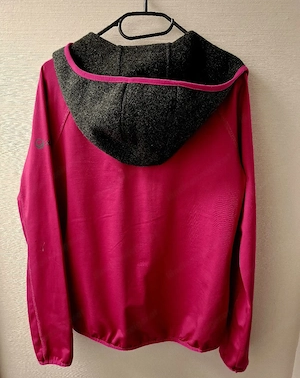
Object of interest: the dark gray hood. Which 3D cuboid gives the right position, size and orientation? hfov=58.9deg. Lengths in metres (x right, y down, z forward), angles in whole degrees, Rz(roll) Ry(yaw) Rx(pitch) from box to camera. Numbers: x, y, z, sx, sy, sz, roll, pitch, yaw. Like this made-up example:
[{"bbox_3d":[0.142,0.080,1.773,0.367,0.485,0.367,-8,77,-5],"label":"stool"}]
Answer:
[{"bbox_3d":[-0.003,-0.188,0.548,0.385,0.265,0.125,0,8,0],"label":"dark gray hood"}]

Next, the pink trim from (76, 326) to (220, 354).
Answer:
[{"bbox_3d":[-0.008,0.341,0.602,0.345,0.050,0.055,0,8,0],"label":"pink trim"}]

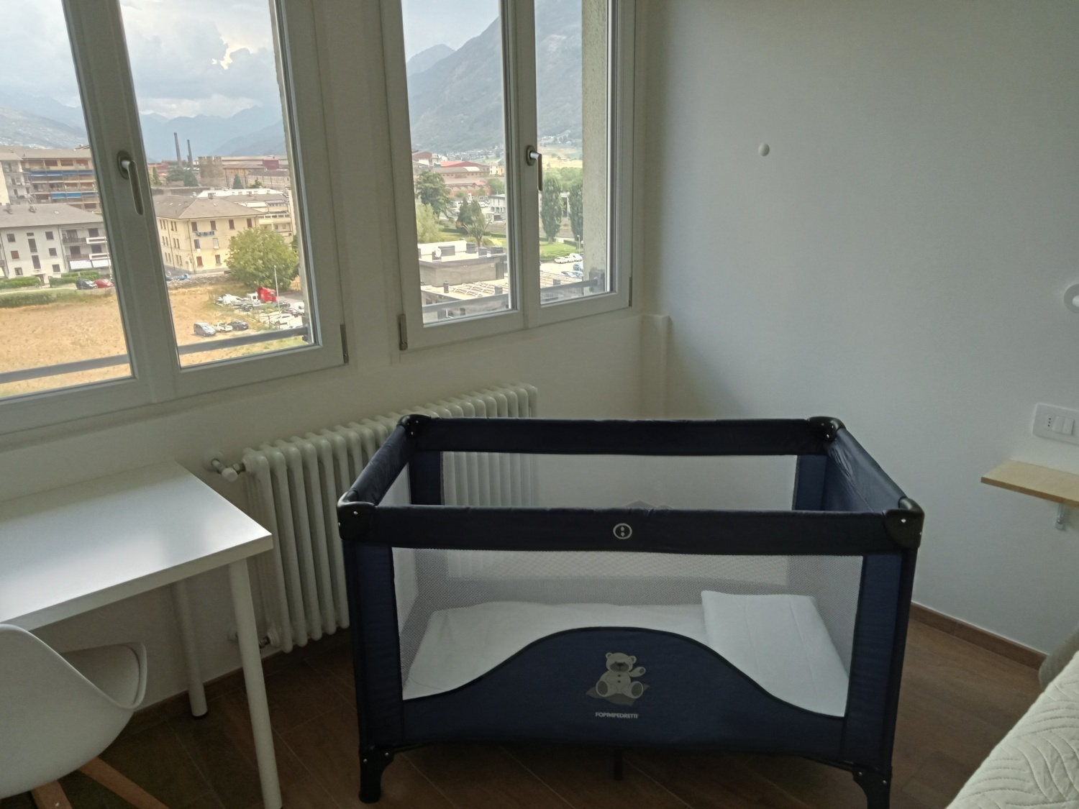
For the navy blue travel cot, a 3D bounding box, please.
[{"bbox_3d":[0.208,0.504,2.300,1.260,0.800,0.640,0,19,4],"label":"navy blue travel cot"}]

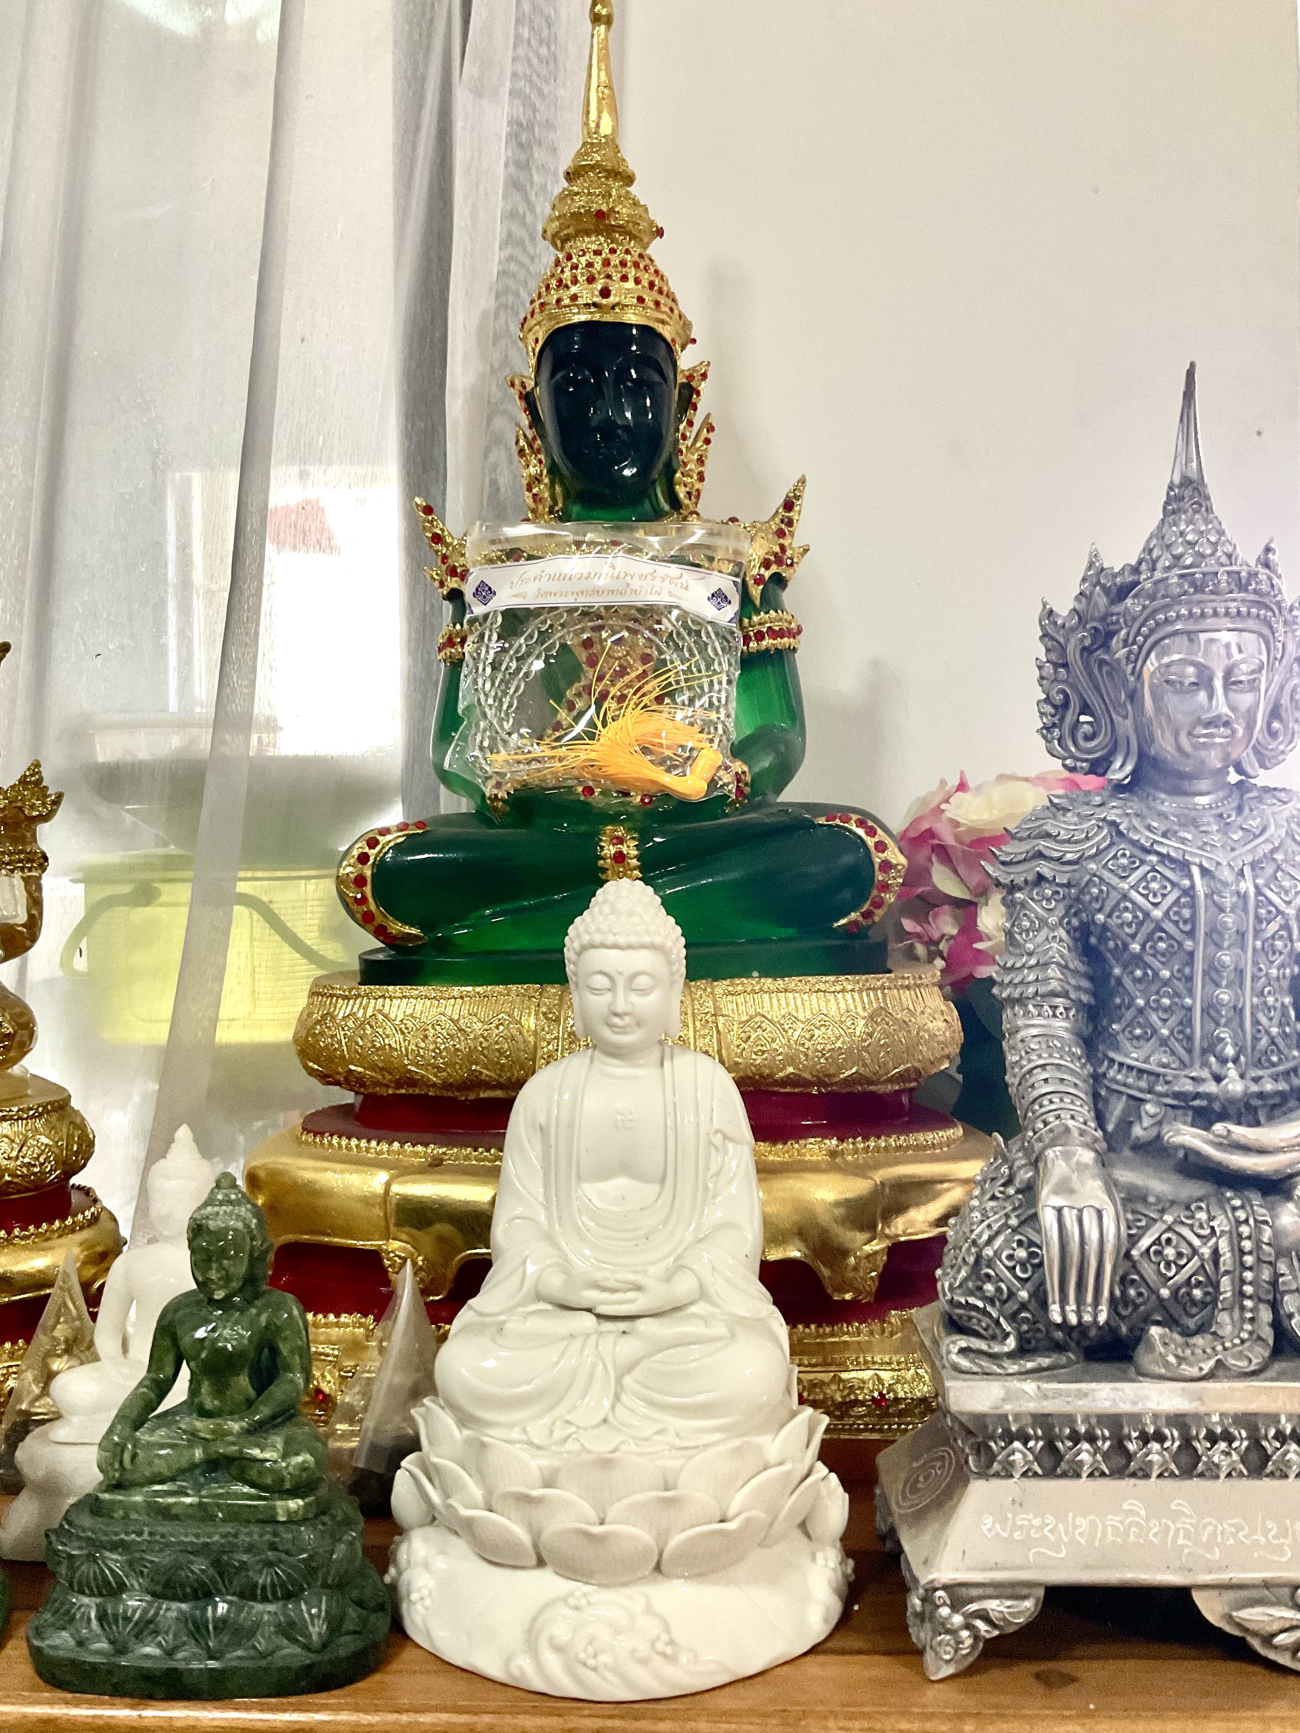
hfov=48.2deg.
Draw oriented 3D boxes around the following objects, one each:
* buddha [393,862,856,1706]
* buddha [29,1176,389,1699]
[{"bbox_3d":[-0.009,0.114,0.465,0.150,0.219,0.145,0,2,5],"label":"buddha"},{"bbox_3d":[-0.127,0.159,0.429,0.104,0.133,0.068,0,2,3],"label":"buddha"}]

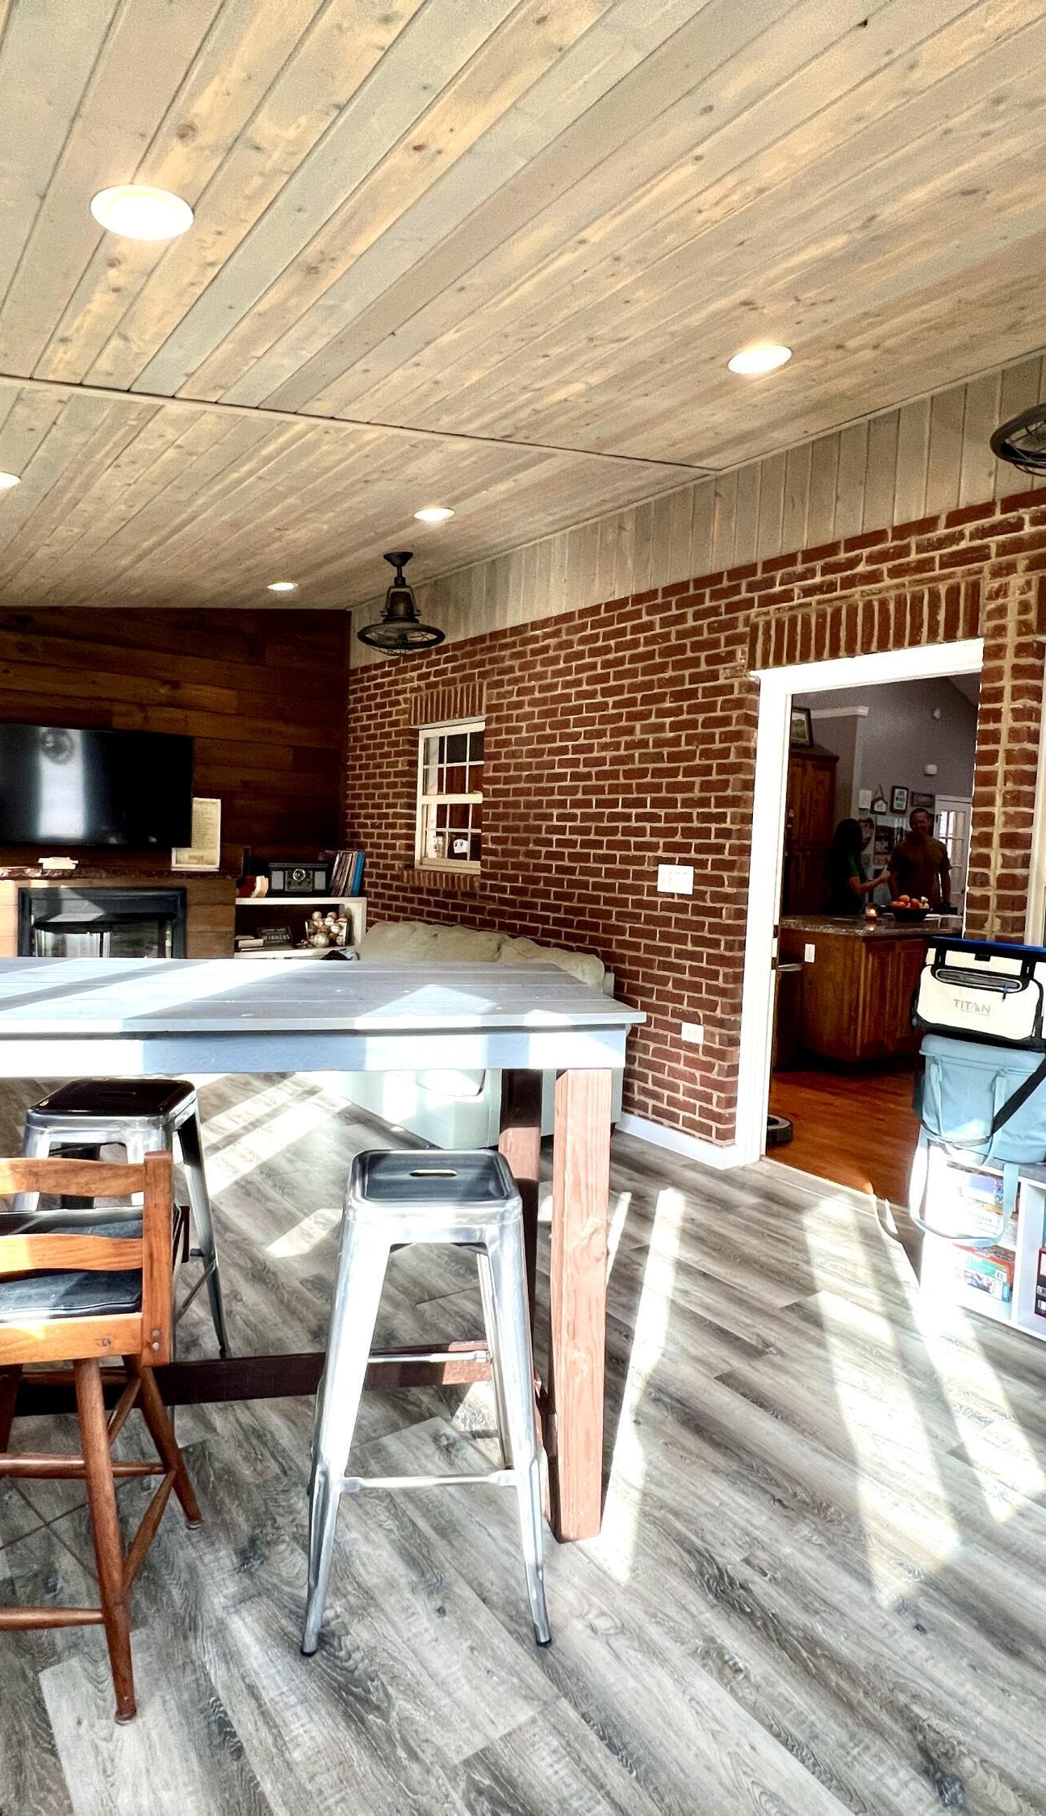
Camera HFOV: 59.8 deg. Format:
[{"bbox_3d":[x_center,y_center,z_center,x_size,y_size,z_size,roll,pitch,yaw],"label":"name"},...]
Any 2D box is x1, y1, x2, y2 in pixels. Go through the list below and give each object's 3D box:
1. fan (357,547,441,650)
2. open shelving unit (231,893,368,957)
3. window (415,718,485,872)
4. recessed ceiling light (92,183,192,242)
[{"bbox_3d":[-0.694,-1.760,5.179,0.485,0.550,0.485,3,4,0],"label":"fan"},{"bbox_3d":[-1.648,0.402,6.486,0.960,0.950,0.360,-1,5,-38],"label":"open shelving unit"},{"bbox_3d":[-0.461,-0.705,5.884,0.120,0.950,0.900,-1,5,-38],"label":"window"},{"bbox_3d":[-0.809,-1.486,1.928,0.200,0.030,0.200,-11,12,-37],"label":"recessed ceiling light"}]

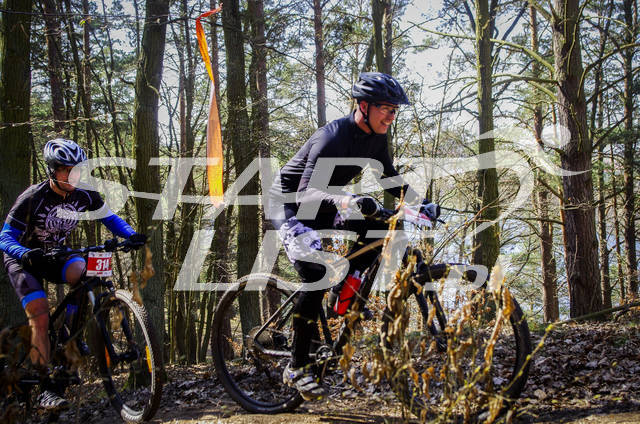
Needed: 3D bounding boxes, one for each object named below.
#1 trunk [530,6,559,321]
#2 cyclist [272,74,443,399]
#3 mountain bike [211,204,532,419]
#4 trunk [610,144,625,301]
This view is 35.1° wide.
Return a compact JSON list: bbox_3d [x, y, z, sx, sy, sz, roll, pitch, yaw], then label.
[{"bbox_3d":[3.544,-0.767,16.000,0.200,4.970,0.200,-3,0,17],"label":"trunk"},{"bbox_3d":[0.150,0.120,5.020,0.820,1.600,0.680,-4,-1,33],"label":"cyclist"},{"bbox_3d":[0.172,0.500,5.010,1.820,1.030,0.680,-4,-1,33],"label":"mountain bike"},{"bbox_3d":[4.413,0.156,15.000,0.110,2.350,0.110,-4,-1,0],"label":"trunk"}]

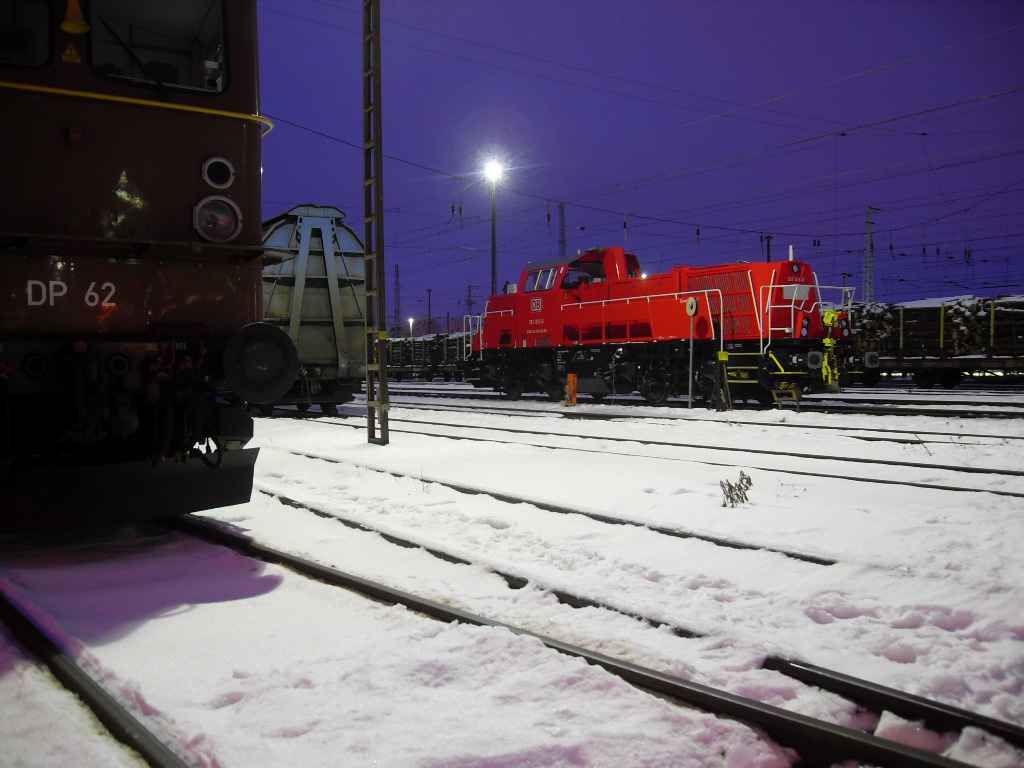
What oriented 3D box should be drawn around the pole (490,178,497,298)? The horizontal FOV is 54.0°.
[{"bbox_3d":[-1.115,-6.147,62.057,0.320,12.800,0.320,0,1,0],"label":"pole"}]

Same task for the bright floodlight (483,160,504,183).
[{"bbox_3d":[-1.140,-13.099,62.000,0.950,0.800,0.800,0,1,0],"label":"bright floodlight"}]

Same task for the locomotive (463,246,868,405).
[{"bbox_3d":[3.197,-1.682,28.654,3.070,4.270,15.600,0,1,-31],"label":"locomotive"}]

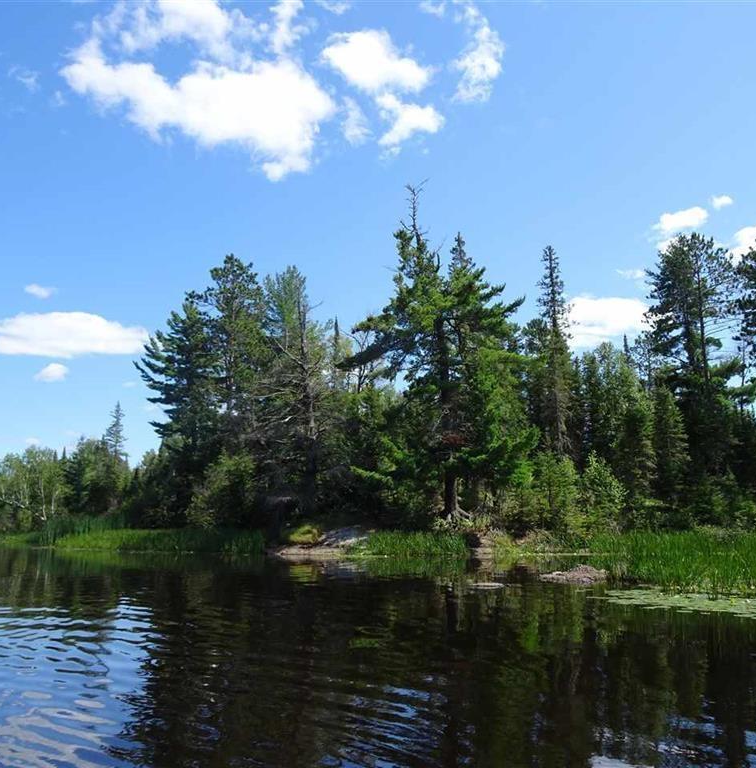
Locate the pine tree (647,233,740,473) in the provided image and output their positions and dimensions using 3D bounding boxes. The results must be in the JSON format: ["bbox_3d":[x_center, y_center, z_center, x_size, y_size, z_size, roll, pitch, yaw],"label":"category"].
[{"bbox_3d":[19.013,-1.650,42.736,5.665,15.969,5.382,0,-12,0],"label":"pine tree"}]

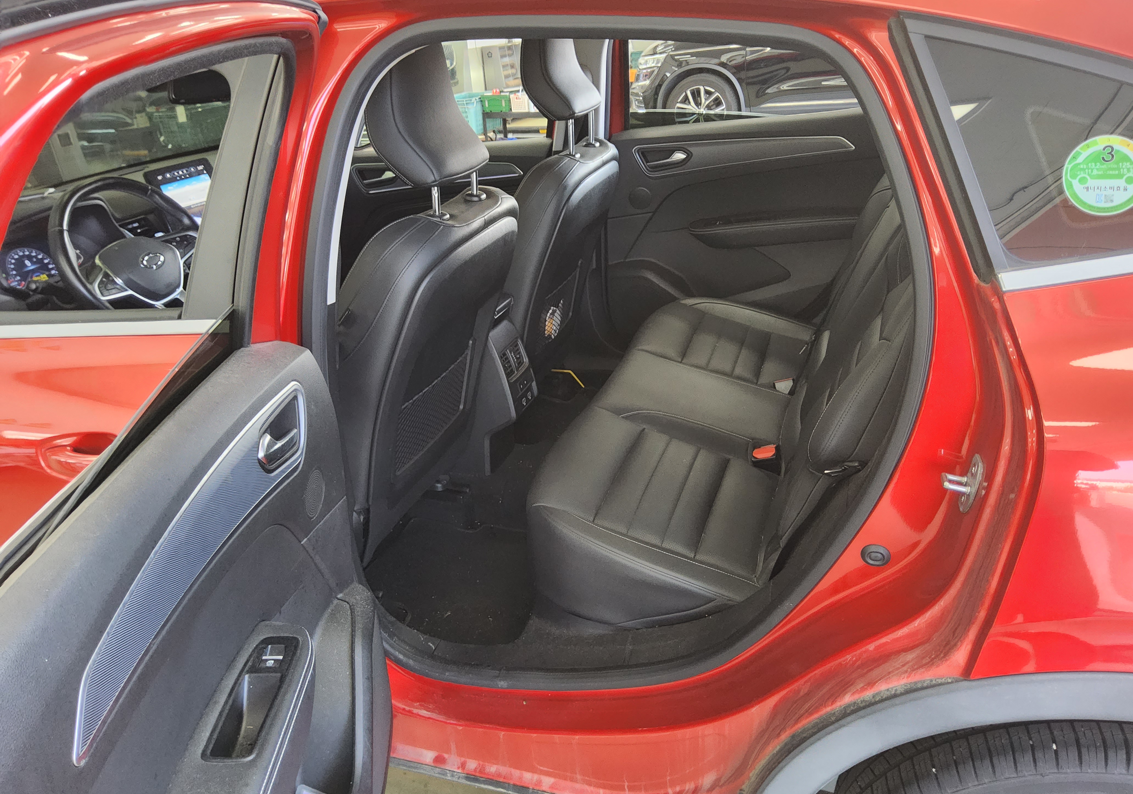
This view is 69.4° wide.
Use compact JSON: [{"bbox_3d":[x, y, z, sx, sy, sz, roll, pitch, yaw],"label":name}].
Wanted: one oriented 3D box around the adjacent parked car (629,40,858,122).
[{"bbox_3d":[2.887,-3.568,8.256,4.580,1.660,1.840,3,27,16],"label":"adjacent parked car"}]

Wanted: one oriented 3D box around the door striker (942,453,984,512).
[{"bbox_3d":[0.407,0.088,0.839,0.040,0.063,0.035,-4,24,7],"label":"door striker"}]

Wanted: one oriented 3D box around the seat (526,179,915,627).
[{"bbox_3d":[0.450,-0.154,1.636,0.790,0.750,1.280,2,25,20],"label":"seat"}]

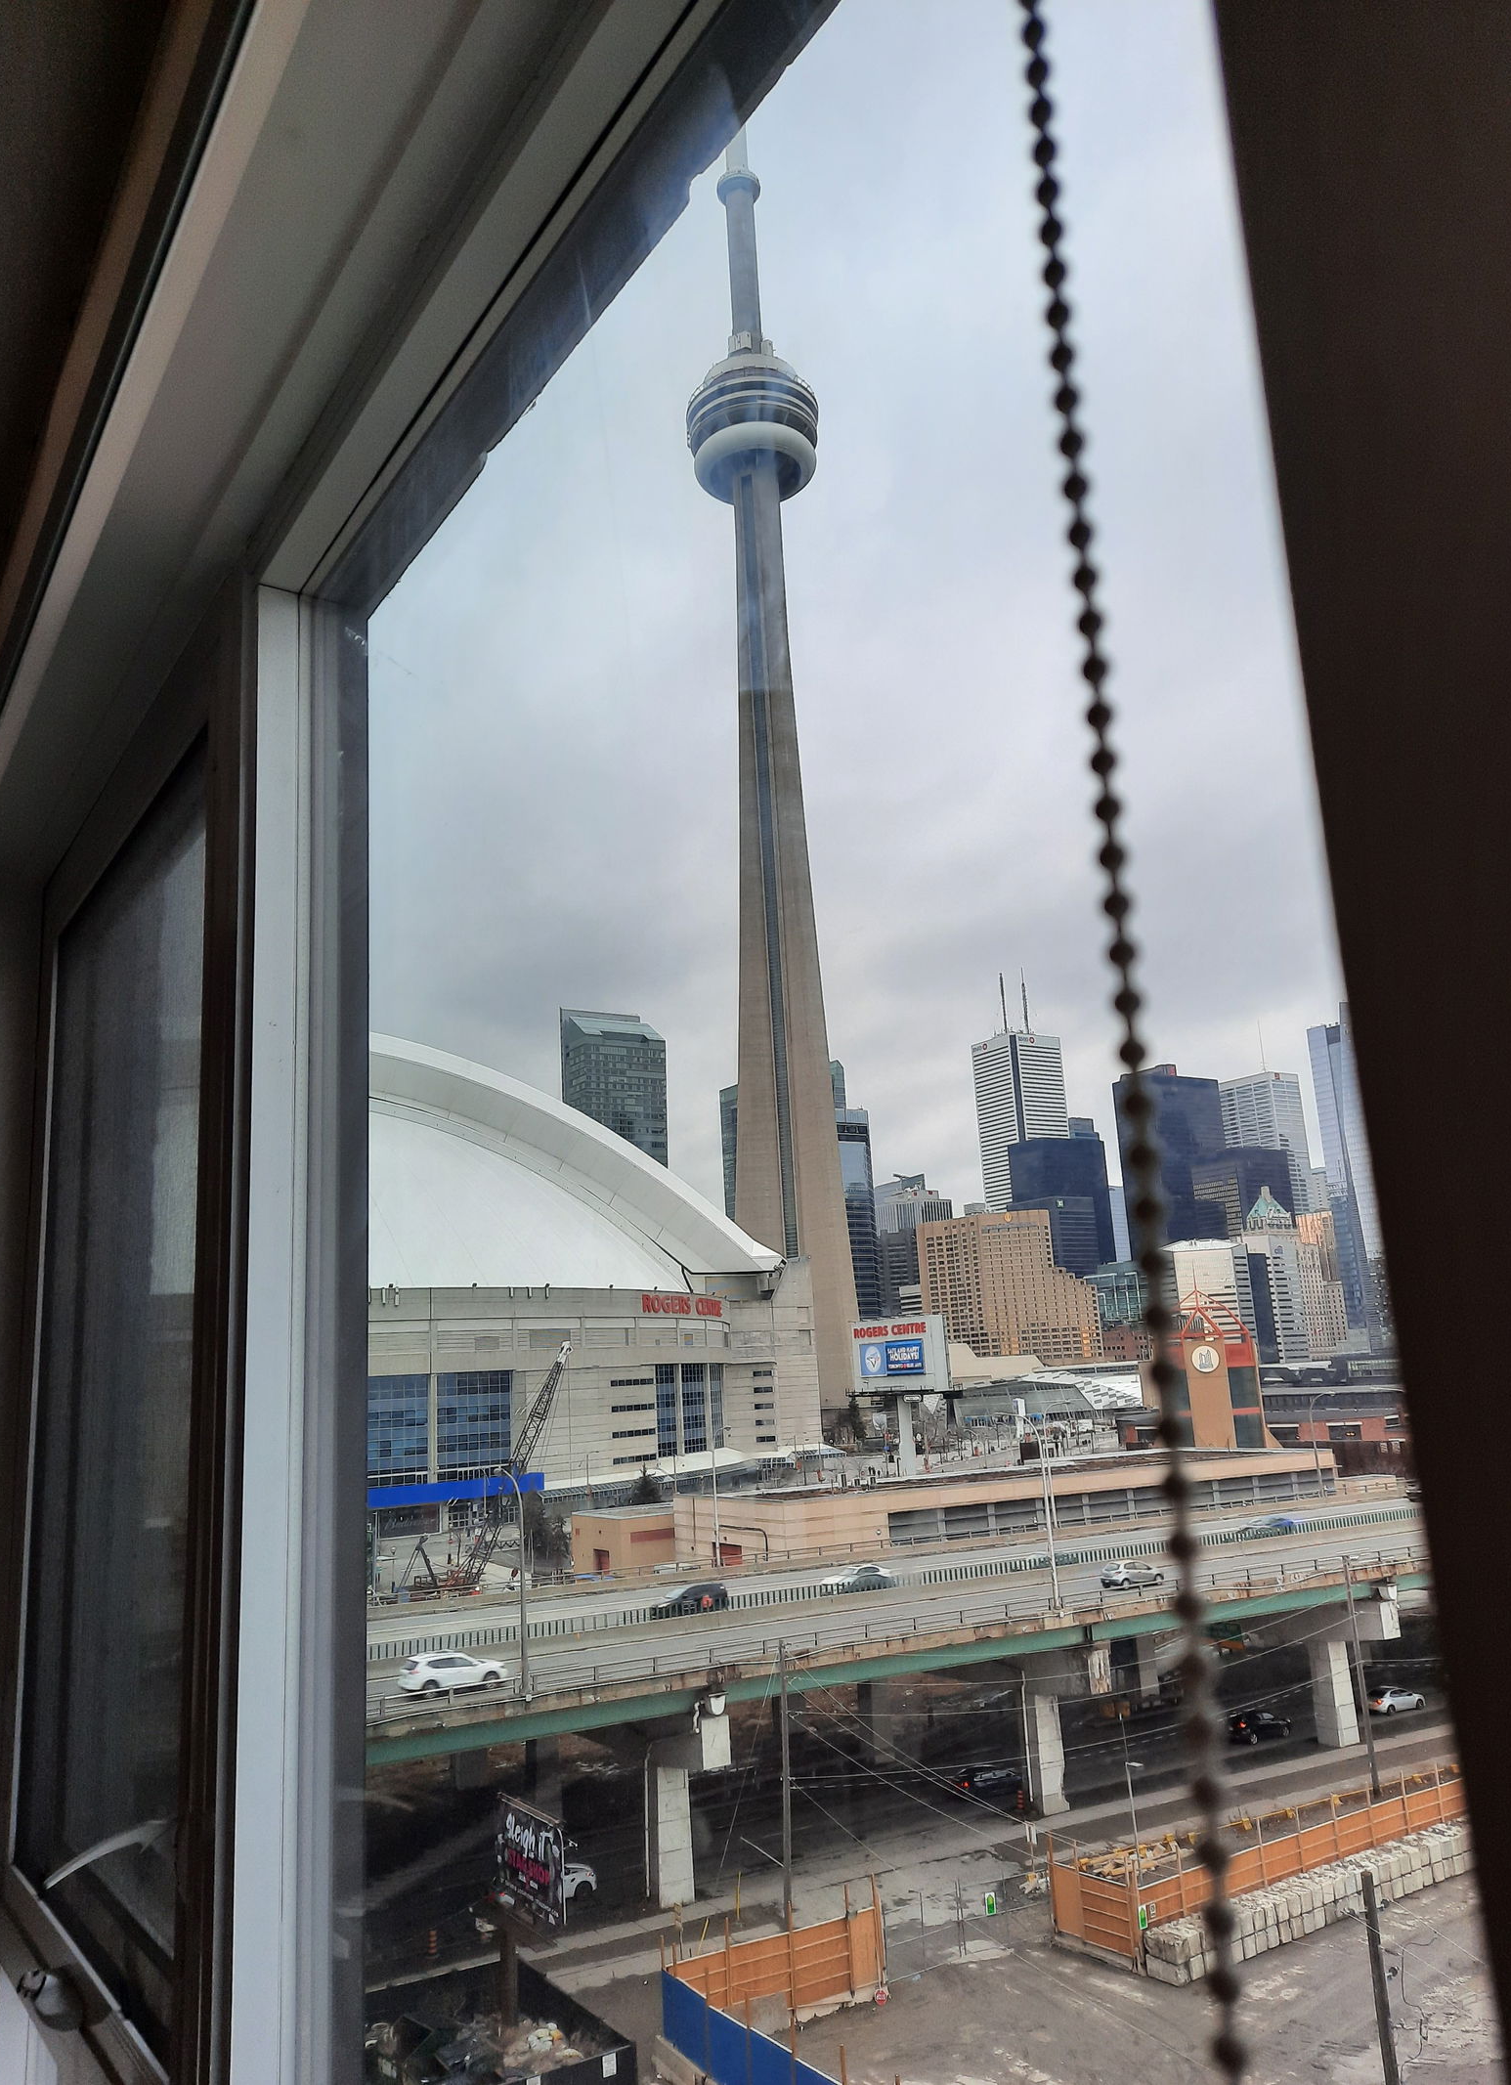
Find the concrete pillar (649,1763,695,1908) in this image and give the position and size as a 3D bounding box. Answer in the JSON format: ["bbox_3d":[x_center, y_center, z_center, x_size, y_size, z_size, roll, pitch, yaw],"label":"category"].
[{"bbox_3d":[-3.905,35.358,67.598,1.620,5.634,1.480,4,-15,-29],"label":"concrete pillar"}]

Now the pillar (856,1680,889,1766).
[{"bbox_3d":[7.341,40.203,90.666,1.620,5.600,1.480,4,-15,-29],"label":"pillar"}]

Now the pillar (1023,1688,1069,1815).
[{"bbox_3d":[14.162,35.128,74.609,1.420,5.255,1.300,5,-15,-32],"label":"pillar"}]

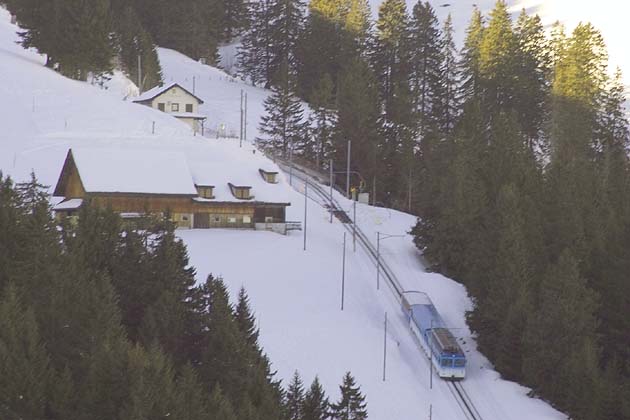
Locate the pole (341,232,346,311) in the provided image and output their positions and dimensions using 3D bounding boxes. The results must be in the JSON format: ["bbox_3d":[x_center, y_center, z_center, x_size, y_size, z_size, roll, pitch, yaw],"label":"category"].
[{"bbox_3d":[3.618,7.791,750.000,0.280,9.770,0.280,2,-3,0],"label":"pole"}]

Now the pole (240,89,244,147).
[{"bbox_3d":[-10.212,-12.958,838.000,0.280,8.300,0.280,0,-1,0],"label":"pole"}]

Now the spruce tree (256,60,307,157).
[{"bbox_3d":[-4.719,-14.156,838.000,6.800,13.400,6.800,0,-1,0],"label":"spruce tree"}]

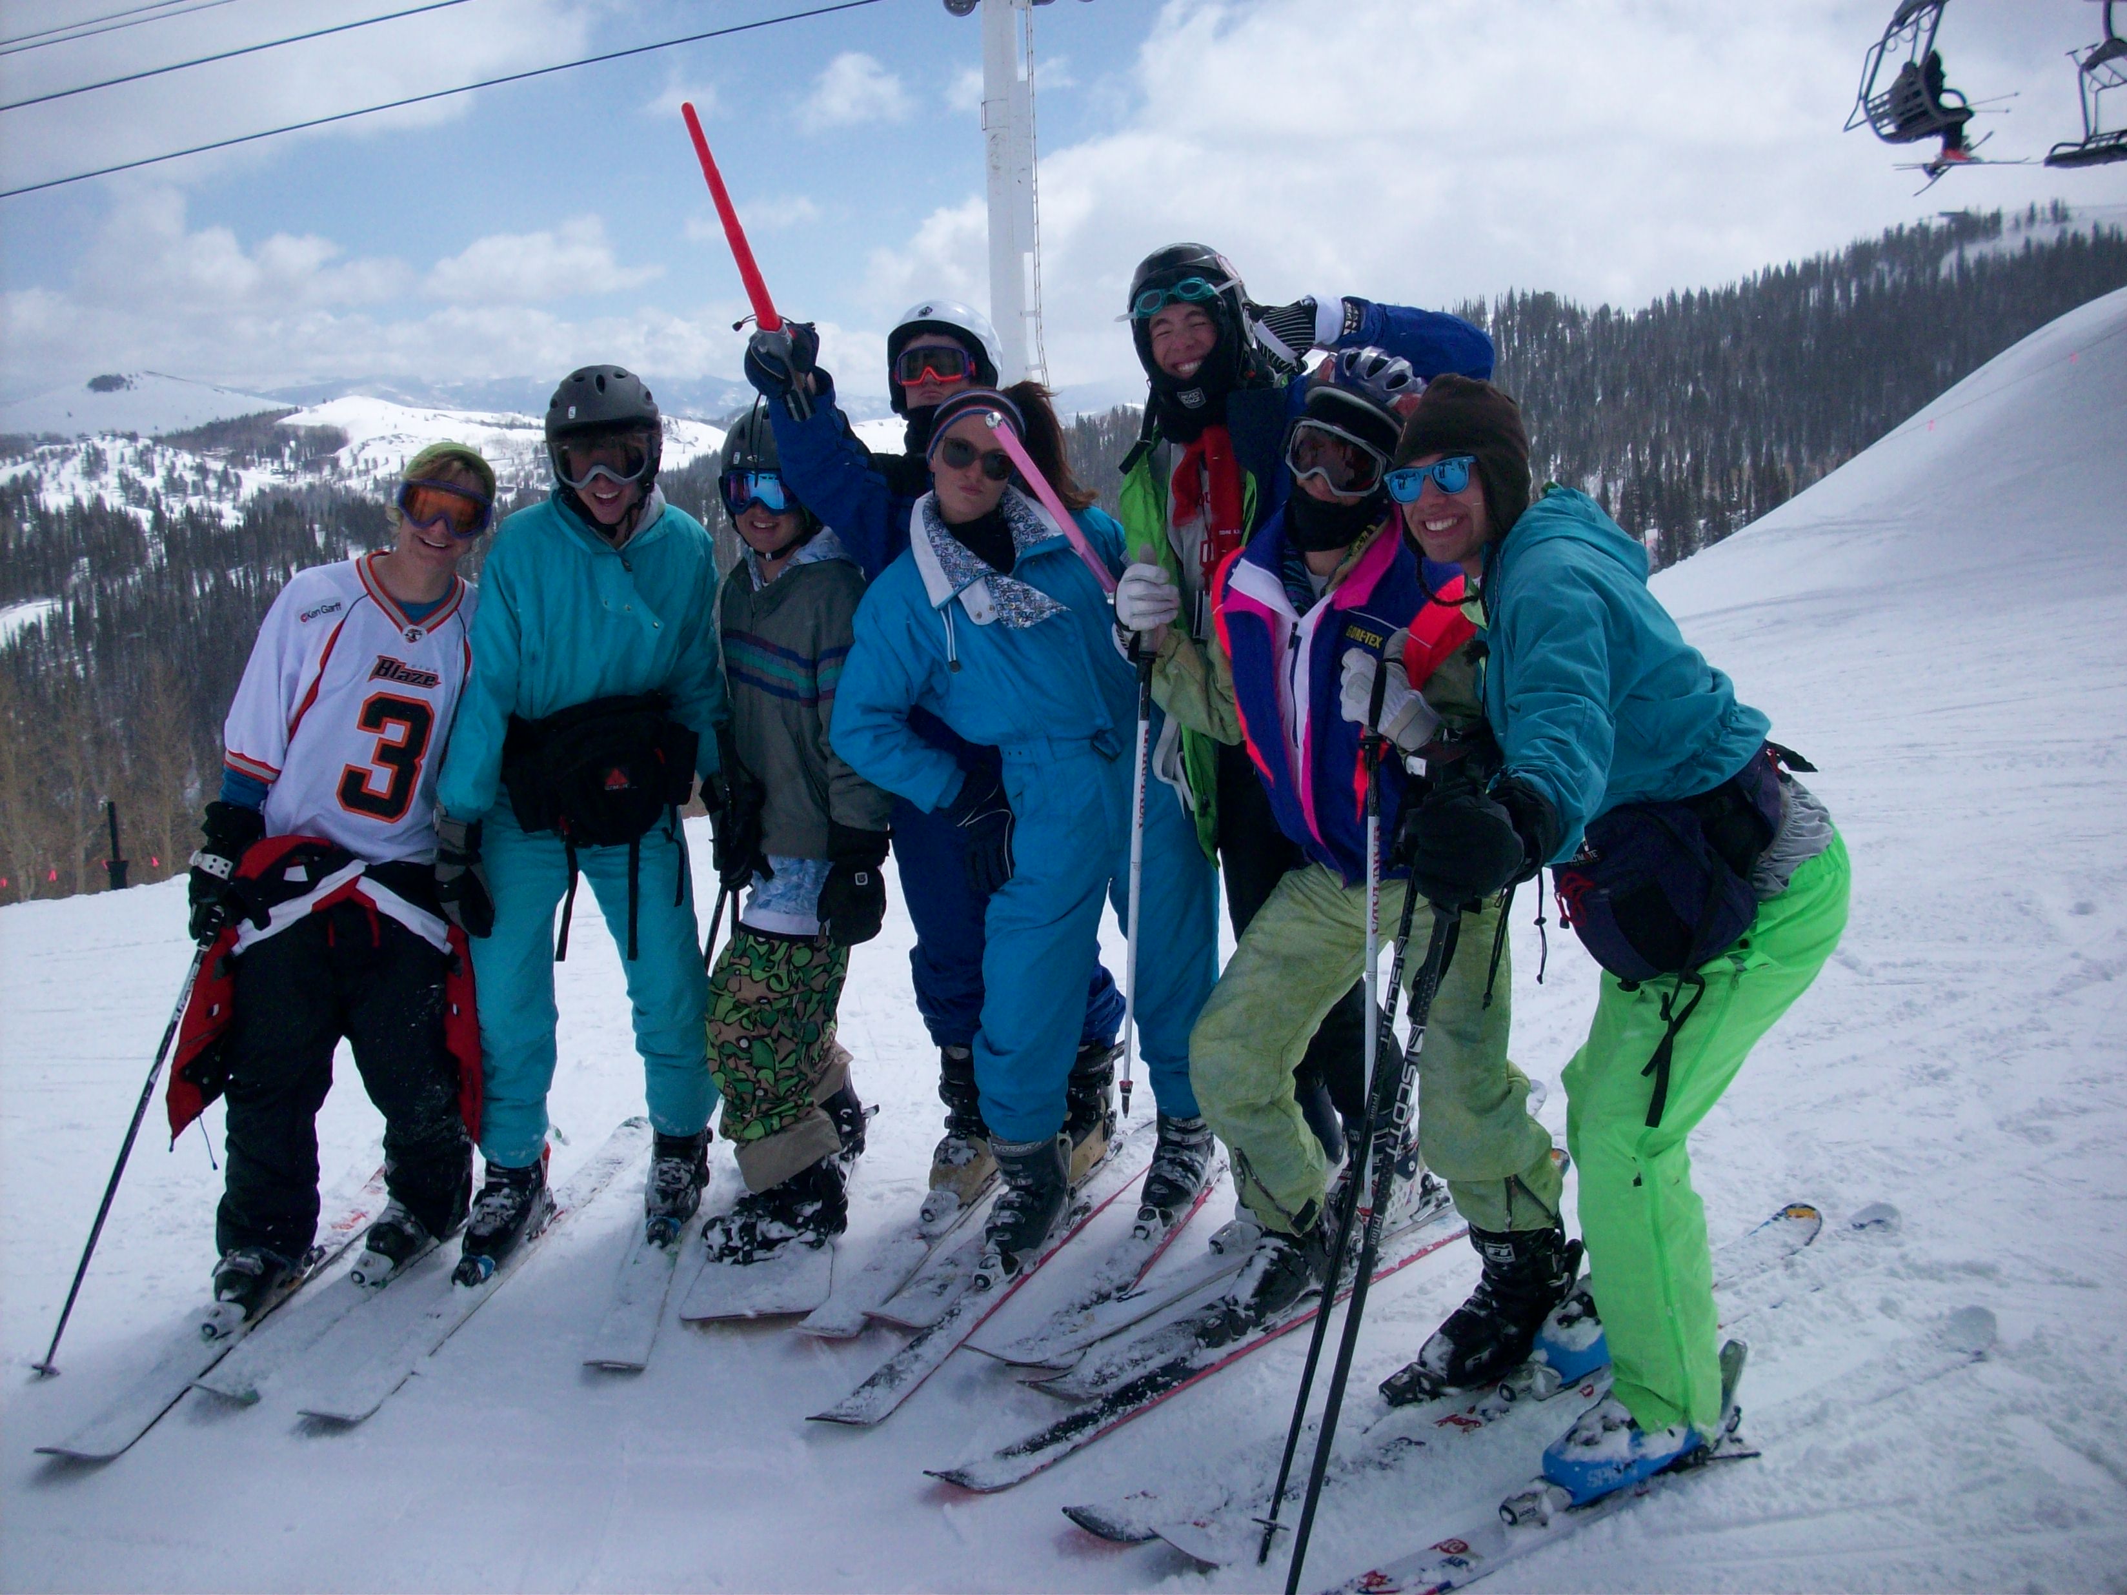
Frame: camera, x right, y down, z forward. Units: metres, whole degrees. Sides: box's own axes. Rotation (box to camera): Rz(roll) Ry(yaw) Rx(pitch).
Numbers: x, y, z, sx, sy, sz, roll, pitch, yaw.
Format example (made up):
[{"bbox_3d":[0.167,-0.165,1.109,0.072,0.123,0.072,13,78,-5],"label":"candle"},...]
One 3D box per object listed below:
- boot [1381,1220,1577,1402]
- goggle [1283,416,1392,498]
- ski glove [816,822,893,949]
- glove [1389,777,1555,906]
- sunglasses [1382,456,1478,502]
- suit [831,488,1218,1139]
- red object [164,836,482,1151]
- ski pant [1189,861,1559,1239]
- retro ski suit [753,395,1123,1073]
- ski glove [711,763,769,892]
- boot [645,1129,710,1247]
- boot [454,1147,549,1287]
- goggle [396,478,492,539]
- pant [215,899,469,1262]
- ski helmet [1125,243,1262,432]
[{"bbox_3d":[0.669,0.768,3.579,0.320,0.285,0.130,-6,9,-31],"label":"boot"},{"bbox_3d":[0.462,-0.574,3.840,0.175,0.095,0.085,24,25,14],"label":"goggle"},{"bbox_3d":[-0.402,0.168,4.374,0.135,0.240,0.130,2,11,20],"label":"ski glove"},{"bbox_3d":[0.550,0.058,3.038,0.170,0.170,0.220,9,14,44],"label":"glove"},{"bbox_3d":[0.555,-0.479,3.420,0.145,0.050,0.140,-14,7,18],"label":"sunglasses"},{"bbox_3d":[-0.049,0.009,4.317,0.690,1.240,0.460,0,10,10],"label":"suit"},{"bbox_3d":[-1.413,0.362,4.360,0.550,0.540,0.320,-1,9,-2],"label":"red object"},{"bbox_3d":[0.535,0.362,3.904,0.570,0.690,0.460,6,12,34],"label":"ski pant"},{"bbox_3d":[-0.230,-0.185,4.587,0.700,1.340,0.460,1,10,15],"label":"retro ski suit"},{"bbox_3d":[-0.660,0.066,4.620,0.120,0.250,0.120,0,8,12],"label":"ski glove"},{"bbox_3d":[-0.812,0.772,4.816,0.120,0.280,0.300,0,8,7],"label":"boot"},{"bbox_3d":[-1.130,0.751,4.619,0.120,0.280,0.310,1,9,10],"label":"boot"},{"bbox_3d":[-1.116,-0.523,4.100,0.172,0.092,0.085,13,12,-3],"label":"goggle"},{"bbox_3d":[-1.470,0.556,4.650,0.480,0.750,0.340,-2,8,-5],"label":"pant"},{"bbox_3d":[0.262,-0.905,4.450,0.230,0.285,0.270,-13,6,17],"label":"ski helmet"}]

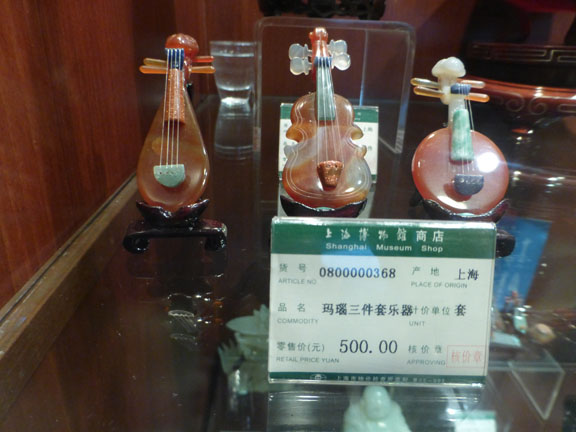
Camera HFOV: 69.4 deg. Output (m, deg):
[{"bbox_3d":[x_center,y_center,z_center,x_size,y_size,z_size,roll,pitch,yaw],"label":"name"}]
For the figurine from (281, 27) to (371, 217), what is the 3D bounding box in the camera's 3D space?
[{"bbox_3d":[0.024,-0.044,0.254,0.070,0.130,0.037,-1,23,-6],"label":"figurine"}]

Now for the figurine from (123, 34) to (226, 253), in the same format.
[{"bbox_3d":[-0.070,-0.042,0.252,0.062,0.124,0.037,-1,23,-6],"label":"figurine"}]

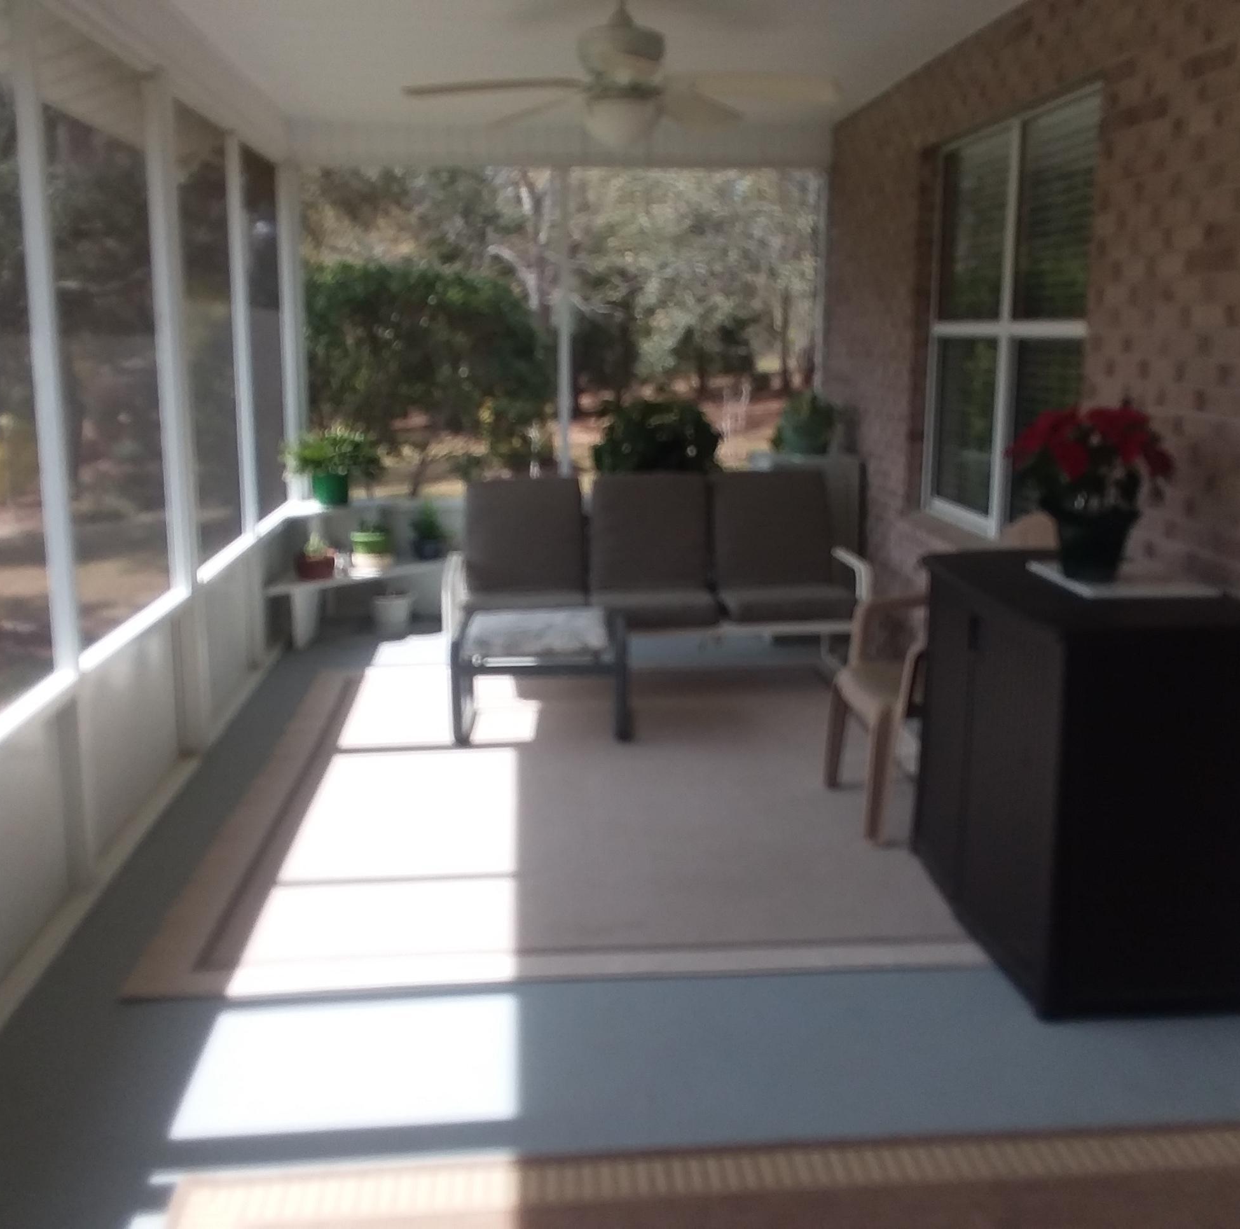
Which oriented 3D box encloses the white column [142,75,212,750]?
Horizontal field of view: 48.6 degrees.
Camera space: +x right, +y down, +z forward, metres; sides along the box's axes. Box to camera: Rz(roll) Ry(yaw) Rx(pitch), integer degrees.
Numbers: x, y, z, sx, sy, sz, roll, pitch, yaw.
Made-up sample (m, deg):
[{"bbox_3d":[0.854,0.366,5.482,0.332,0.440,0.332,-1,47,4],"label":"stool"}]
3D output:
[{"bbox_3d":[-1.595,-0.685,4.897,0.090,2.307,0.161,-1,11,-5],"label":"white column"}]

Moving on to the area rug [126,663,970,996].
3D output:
[{"bbox_3d":[-0.065,0.554,4.781,2.414,0.010,3.119,-1,11,-4],"label":"area rug"}]

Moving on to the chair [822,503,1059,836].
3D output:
[{"bbox_3d":[1.020,0.166,4.324,0.606,0.944,0.596,-1,11,-4],"label":"chair"}]

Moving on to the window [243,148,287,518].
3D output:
[{"bbox_3d":[-1.760,-1.381,6.792,0.066,1.694,1.022,-1,11,-5],"label":"window"}]

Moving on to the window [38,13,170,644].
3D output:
[{"bbox_3d":[-1.484,-0.802,3.993,0.060,1.639,0.924,-1,11,-4],"label":"window"}]

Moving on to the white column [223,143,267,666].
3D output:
[{"bbox_3d":[-1.712,-0.953,6.237,0.088,2.336,0.117,-1,11,-5],"label":"white column"}]

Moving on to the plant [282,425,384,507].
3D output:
[{"bbox_3d":[-1.479,-0.772,7.083,0.489,0.419,0.465,-1,11,-5],"label":"plant"}]

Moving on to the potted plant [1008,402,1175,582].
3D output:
[{"bbox_3d":[1.168,-0.312,3.447,0.397,0.437,0.397,-1,11,-4],"label":"potted plant"}]

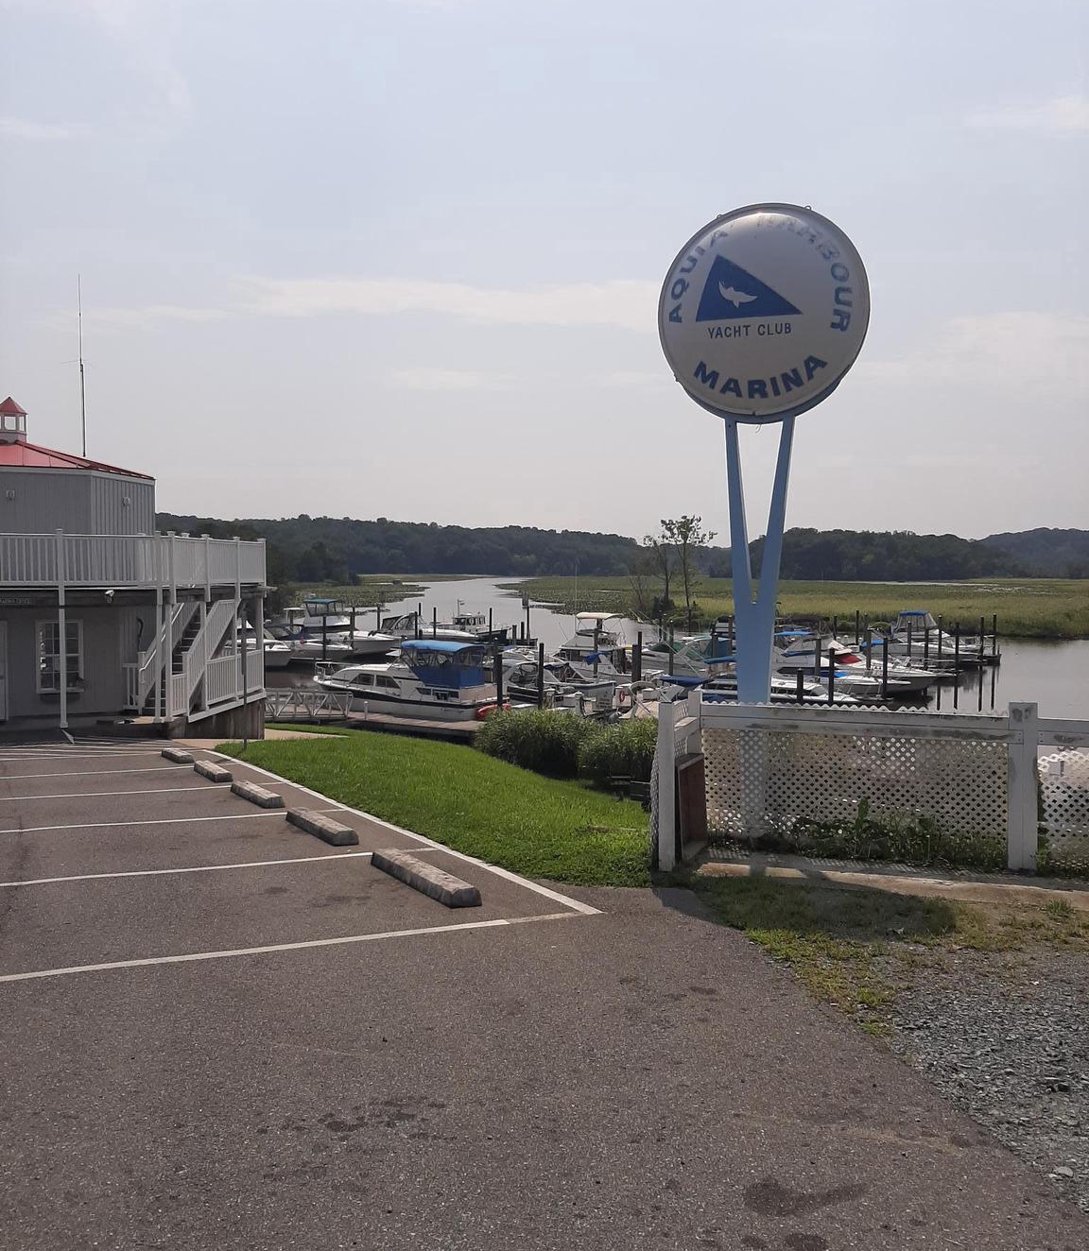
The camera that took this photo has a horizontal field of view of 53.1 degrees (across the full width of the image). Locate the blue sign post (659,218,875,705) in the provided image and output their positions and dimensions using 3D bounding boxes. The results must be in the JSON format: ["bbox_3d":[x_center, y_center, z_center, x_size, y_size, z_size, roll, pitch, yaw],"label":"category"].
[{"bbox_3d":[2.022,-0.977,10.163,1.940,5.820,0.420,1,3,18],"label":"blue sign post"}]

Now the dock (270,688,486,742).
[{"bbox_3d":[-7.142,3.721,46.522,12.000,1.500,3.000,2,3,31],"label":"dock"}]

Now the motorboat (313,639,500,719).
[{"bbox_3d":[-6.601,2.475,49.842,10.400,3.650,3.600,2,3,31],"label":"motorboat"}]

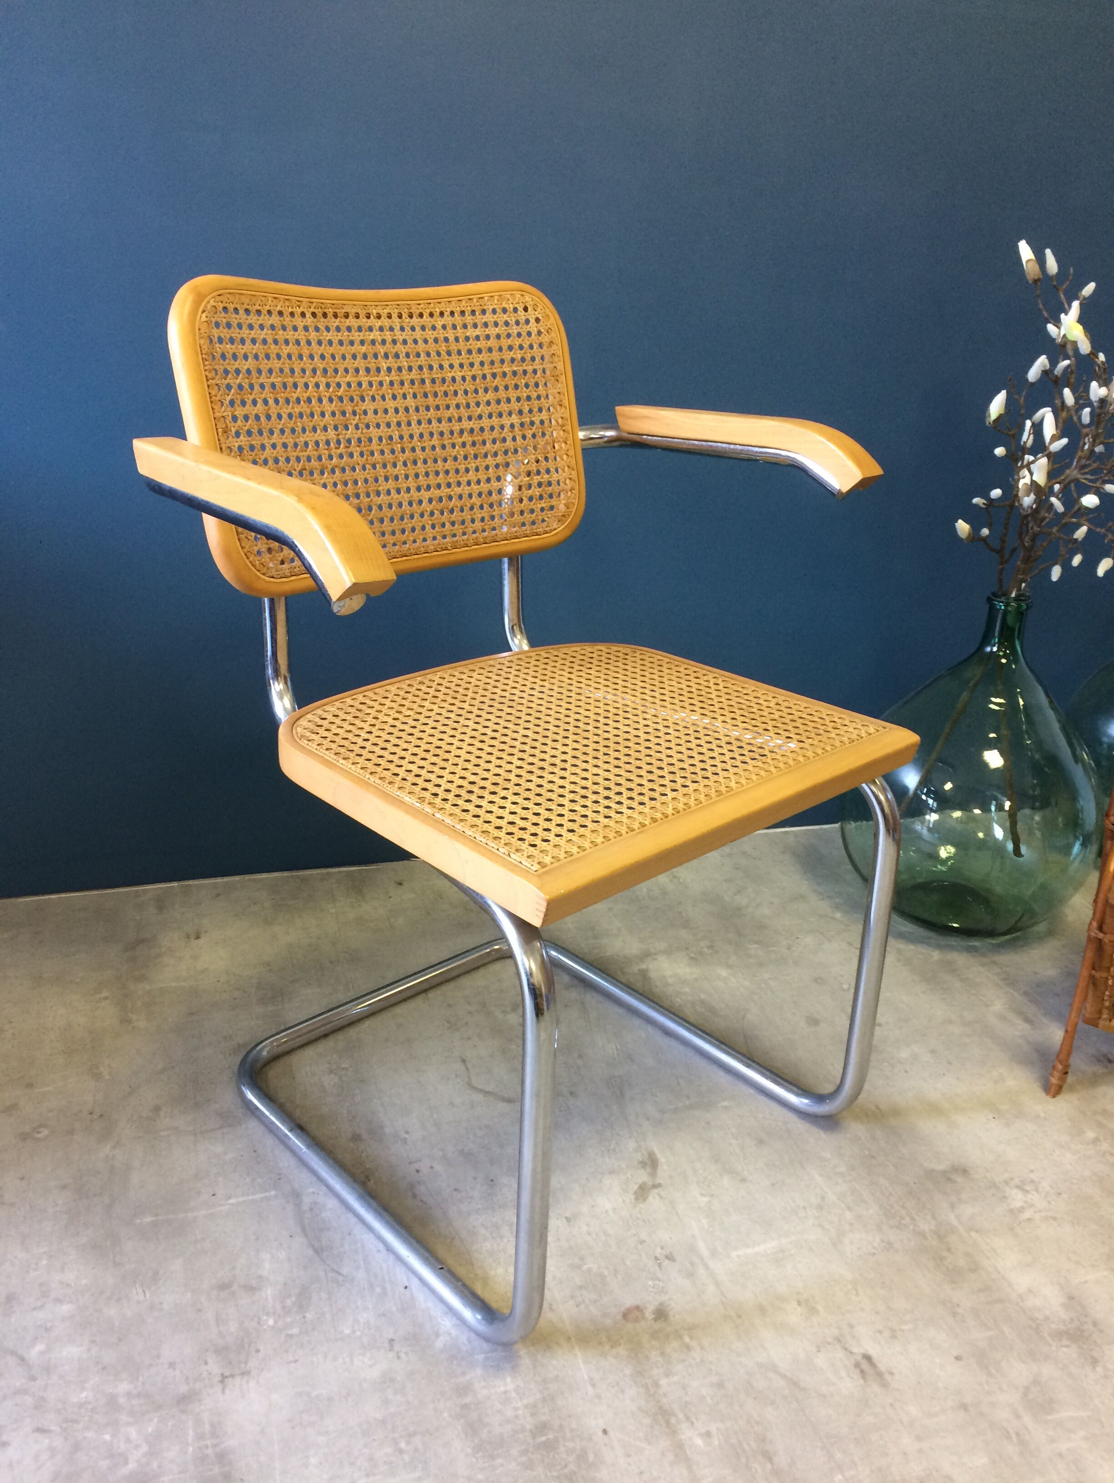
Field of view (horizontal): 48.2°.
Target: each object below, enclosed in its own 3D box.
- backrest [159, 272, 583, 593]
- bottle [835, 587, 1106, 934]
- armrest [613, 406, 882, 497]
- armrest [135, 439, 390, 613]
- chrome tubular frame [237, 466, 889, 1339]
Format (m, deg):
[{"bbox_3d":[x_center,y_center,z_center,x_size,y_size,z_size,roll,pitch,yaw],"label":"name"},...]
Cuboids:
[{"bbox_3d":[-0.152,-0.298,1.197,0.446,0.290,0.057,-17,19,-39],"label":"backrest"},{"bbox_3d":[0.564,0.027,1.653,0.337,0.449,0.337,1,23,0],"label":"bottle"},{"bbox_3d":[0.181,-0.299,1.235,0.037,0.061,0.319,-19,30,-39],"label":"armrest"},{"bbox_3d":[-0.219,-0.164,0.896,0.037,0.068,0.319,-19,30,-39],"label":"armrest"},{"bbox_3d":[-0.023,0.080,1.193,0.554,0.683,0.540,-19,30,-39],"label":"chrome tubular frame"}]

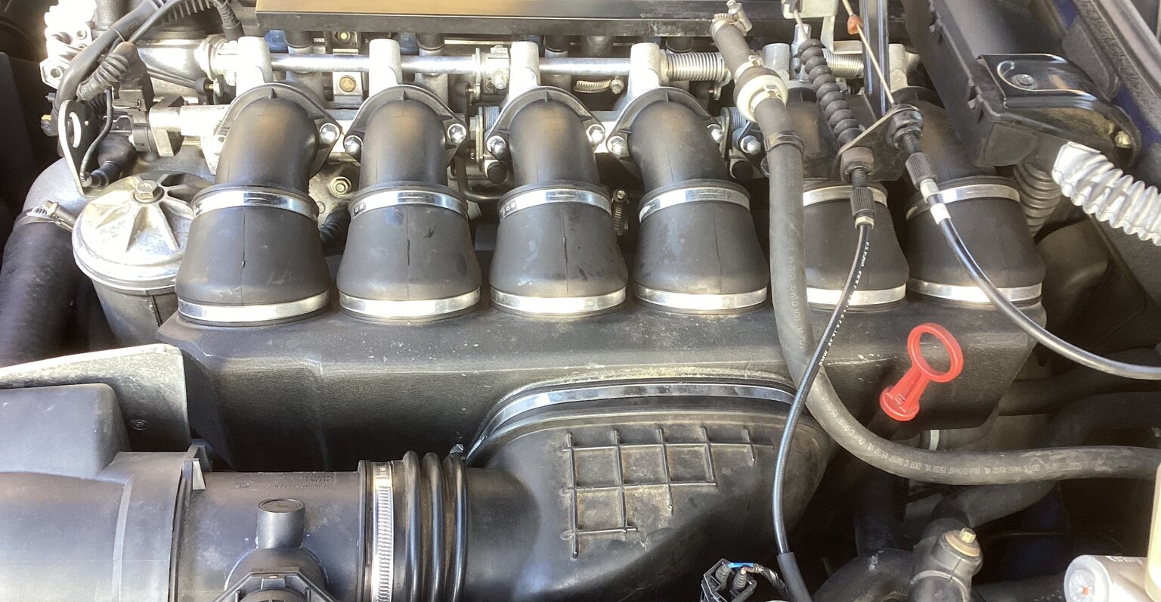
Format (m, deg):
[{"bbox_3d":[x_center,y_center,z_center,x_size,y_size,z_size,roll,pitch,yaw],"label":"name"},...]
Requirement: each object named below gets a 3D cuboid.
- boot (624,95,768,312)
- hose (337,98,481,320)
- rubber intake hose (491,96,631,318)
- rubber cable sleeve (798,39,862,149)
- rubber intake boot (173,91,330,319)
[{"bbox_3d":[0.079,-0.067,0.747,0.096,0.106,0.208,-2,45,-6],"label":"boot"},{"bbox_3d":[-0.119,-0.063,0.723,0.096,0.106,0.208,-2,45,-6],"label":"hose"},{"bbox_3d":[-0.020,-0.065,0.735,0.096,0.106,0.208,-2,45,-6],"label":"rubber intake hose"},{"bbox_3d":[0.178,-0.150,0.743,0.018,0.018,0.108,-3,51,-6],"label":"rubber cable sleeve"},{"bbox_3d":[-0.220,-0.061,0.710,0.096,0.106,0.208,-2,45,-6],"label":"rubber intake boot"}]

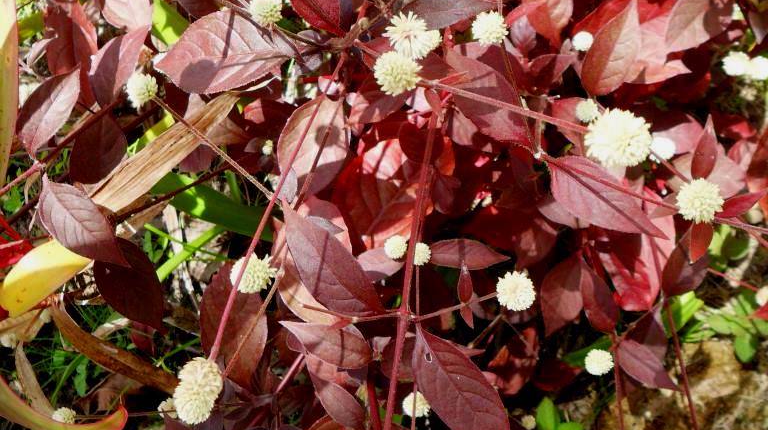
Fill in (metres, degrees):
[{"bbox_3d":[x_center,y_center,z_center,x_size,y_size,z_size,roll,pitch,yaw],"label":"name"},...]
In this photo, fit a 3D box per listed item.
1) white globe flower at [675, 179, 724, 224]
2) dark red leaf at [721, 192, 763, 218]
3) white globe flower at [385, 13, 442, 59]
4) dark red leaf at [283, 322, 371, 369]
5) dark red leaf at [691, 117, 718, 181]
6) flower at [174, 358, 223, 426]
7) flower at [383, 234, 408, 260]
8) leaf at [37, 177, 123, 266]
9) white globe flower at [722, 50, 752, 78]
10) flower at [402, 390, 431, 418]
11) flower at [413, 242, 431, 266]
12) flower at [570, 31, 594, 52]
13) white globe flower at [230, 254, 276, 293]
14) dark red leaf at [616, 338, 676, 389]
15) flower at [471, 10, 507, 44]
[{"bbox_3d":[0.130,-0.006,0.450,0.019,0.018,0.018,0,53,0],"label":"white globe flower"},{"bbox_3d":[0.151,-0.004,0.460,0.021,0.003,0.008,-24,60,-15],"label":"dark red leaf"},{"bbox_3d":[0.013,-0.082,0.500,0.024,0.021,0.021,0,44,0],"label":"white globe flower"},{"bbox_3d":[-0.025,0.054,0.460,0.044,0.010,0.022,21,55,12],"label":"dark red leaf"},{"bbox_3d":[0.135,-0.027,0.460,0.011,0.027,0.006,5,9,16],"label":"dark red leaf"},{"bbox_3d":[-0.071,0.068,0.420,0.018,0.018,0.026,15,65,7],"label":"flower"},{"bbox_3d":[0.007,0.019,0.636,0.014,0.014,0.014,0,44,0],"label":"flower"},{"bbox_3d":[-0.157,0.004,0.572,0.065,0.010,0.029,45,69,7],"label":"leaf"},{"bbox_3d":[0.207,-0.088,0.640,0.016,0.016,0.016,0,47,0],"label":"white globe flower"},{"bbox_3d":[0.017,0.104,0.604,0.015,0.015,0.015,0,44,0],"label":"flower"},{"bbox_3d":[0.016,0.017,0.470,0.010,0.011,0.010,0,42,0],"label":"flower"},{"bbox_3d":[0.120,-0.105,0.660,0.013,0.013,0.013,0,43,0],"label":"flower"},{"bbox_3d":[-0.063,0.028,0.530,0.020,0.020,0.020,0,42,0],"label":"white globe flower"},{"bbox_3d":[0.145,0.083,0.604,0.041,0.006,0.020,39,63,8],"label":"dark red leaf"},{"bbox_3d":[0.056,-0.100,0.580,0.018,0.018,0.018,0,42,0],"label":"flower"}]

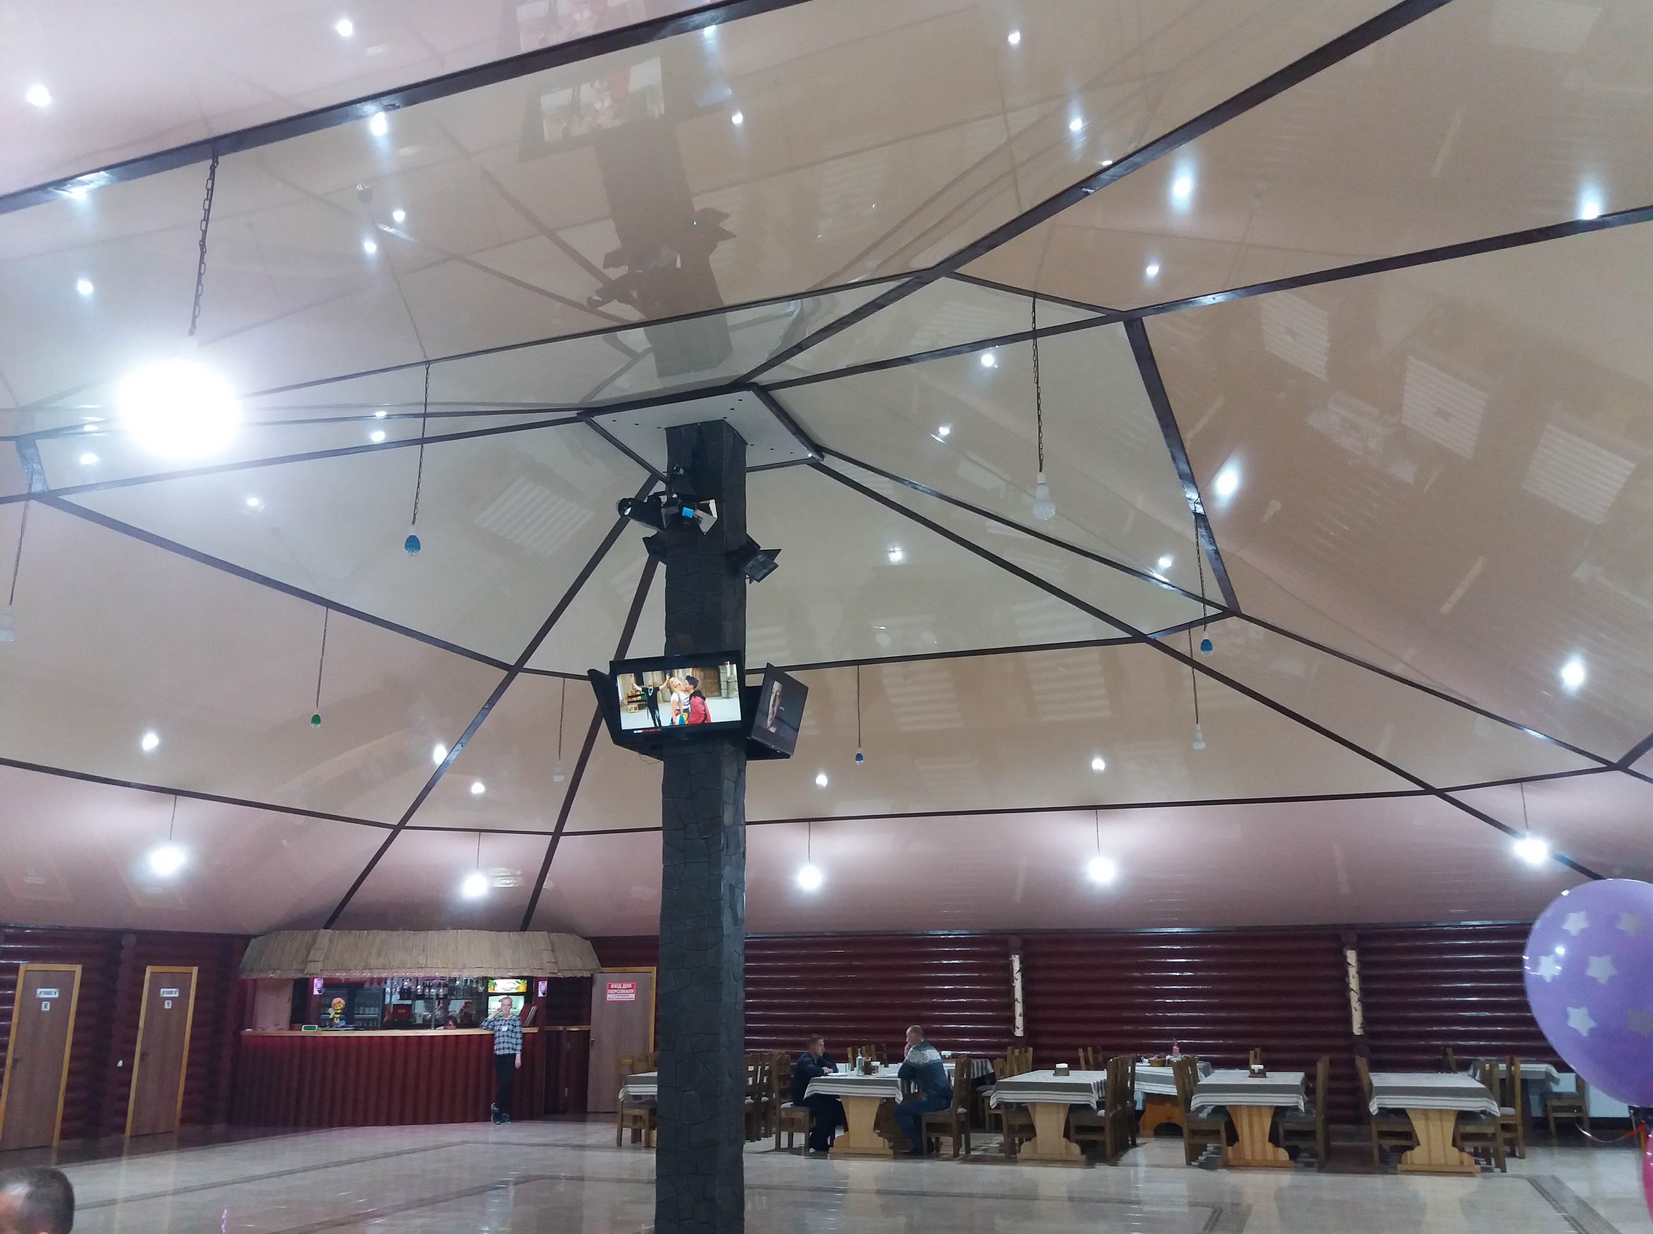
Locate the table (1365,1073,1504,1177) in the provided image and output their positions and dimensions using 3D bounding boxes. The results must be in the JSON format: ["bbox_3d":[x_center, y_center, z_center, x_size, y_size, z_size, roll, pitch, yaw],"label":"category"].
[{"bbox_3d":[6.093,5.100,13.515,1.030,0.770,2.100,-6,-17,19],"label":"table"}]

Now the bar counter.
[{"bbox_3d":[-5.597,5.955,17.329,3.750,1.160,0.800,3,-16,-11],"label":"bar counter"}]

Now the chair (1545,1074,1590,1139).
[{"bbox_3d":[8.726,5.632,15.835,0.470,0.980,0.450,-6,-17,19],"label":"chair"}]

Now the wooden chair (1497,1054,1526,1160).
[{"bbox_3d":[6.980,5.112,14.000,0.480,1.000,0.450,-6,-17,19],"label":"wooden chair"}]

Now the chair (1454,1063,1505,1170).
[{"bbox_3d":[6.278,4.841,13.013,0.480,0.990,0.450,-6,-17,19],"label":"chair"}]

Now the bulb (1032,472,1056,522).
[{"bbox_3d":[0.997,-0.552,6.145,0.105,0.235,0.105,0,-16,0],"label":"bulb"}]

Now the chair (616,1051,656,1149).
[{"bbox_3d":[-2.135,5.648,15.648,0.480,1.000,0.450,-6,-17,19],"label":"chair"}]

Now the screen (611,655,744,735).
[{"bbox_3d":[-0.928,0.509,8.463,0.890,0.515,0.080,-6,-4,19],"label":"screen"}]

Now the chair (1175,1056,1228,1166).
[{"bbox_3d":[3.727,4.904,13.338,0.500,1.000,0.430,-6,-16,19],"label":"chair"}]

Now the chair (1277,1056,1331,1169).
[{"bbox_3d":[4.685,4.839,13.114,0.500,1.000,0.430,-6,-16,19],"label":"chair"}]

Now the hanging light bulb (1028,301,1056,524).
[{"bbox_3d":[0.881,-0.871,5.538,0.088,0.993,0.088,-6,-16,19],"label":"hanging light bulb"}]

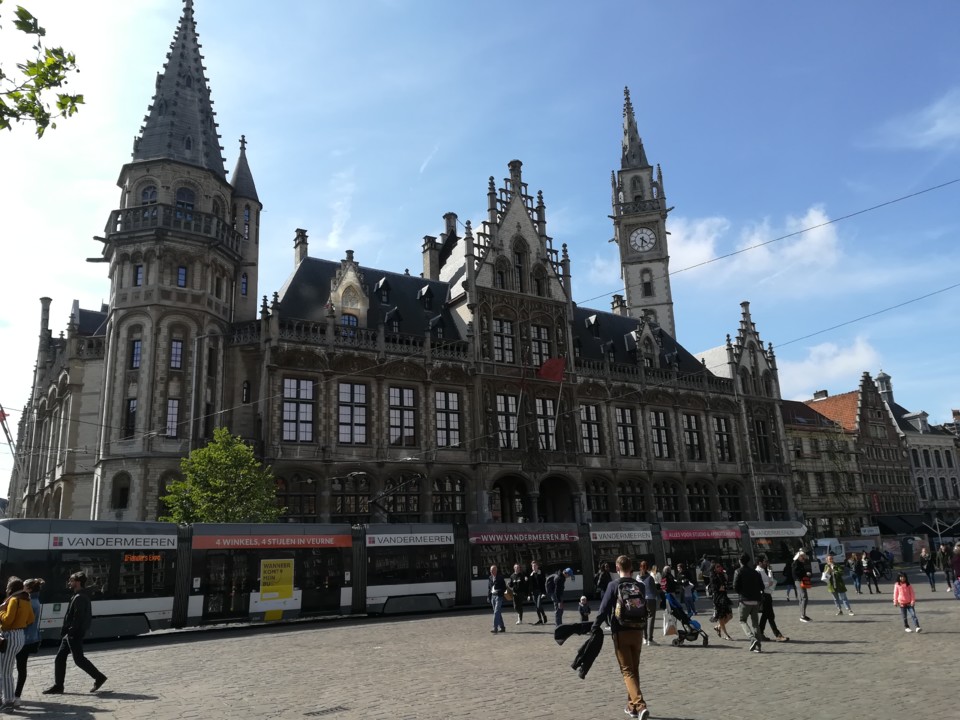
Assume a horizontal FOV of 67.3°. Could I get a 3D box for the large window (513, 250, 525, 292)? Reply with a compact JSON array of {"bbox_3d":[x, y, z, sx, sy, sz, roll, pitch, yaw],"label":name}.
[{"bbox_3d":[2.403,-5.485,44.721,0.850,2.847,0.300,7,-18,-32],"label":"large window"}]

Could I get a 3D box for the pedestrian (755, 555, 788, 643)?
[{"bbox_3d":[6.085,4.970,15.129,0.660,1.750,0.500,-7,-16,16],"label":"pedestrian"}]

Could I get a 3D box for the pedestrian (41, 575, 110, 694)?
[{"bbox_3d":[-6.203,4.206,11.173,0.820,1.770,0.520,-2,-15,-1],"label":"pedestrian"}]

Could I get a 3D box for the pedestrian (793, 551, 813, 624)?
[{"bbox_3d":[8.252,5.755,18.452,0.500,1.762,0.460,-11,-17,30],"label":"pedestrian"}]

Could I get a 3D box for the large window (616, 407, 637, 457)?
[{"bbox_3d":[11.172,5.524,54.825,1.769,3.581,0.300,7,-18,-34],"label":"large window"}]

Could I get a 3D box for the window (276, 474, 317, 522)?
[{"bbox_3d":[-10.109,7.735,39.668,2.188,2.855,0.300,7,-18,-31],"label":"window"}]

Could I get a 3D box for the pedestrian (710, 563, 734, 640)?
[{"bbox_3d":[5.290,5.251,15.711,0.550,1.610,0.450,-9,-16,21],"label":"pedestrian"}]

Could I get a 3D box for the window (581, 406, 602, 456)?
[{"bbox_3d":[8.068,5.035,52.261,1.700,3.720,0.300,7,-18,-31],"label":"window"}]

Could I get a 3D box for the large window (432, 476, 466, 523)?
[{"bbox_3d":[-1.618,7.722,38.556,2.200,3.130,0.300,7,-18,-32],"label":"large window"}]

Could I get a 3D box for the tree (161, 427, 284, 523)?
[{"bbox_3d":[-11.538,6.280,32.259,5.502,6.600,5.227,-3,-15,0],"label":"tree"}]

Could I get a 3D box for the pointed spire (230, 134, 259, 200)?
[{"bbox_3d":[-15.329,-12.429,46.553,2.100,4.601,2.100,7,-18,-34],"label":"pointed spire"}]

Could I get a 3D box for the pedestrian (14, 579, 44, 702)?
[{"bbox_3d":[-6.686,4.173,10.725,0.450,1.720,0.460,-4,-15,5],"label":"pedestrian"}]

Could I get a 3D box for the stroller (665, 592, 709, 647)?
[{"bbox_3d":[4.247,5.329,14.836,0.820,1.040,0.450,-10,-17,24],"label":"stroller"}]

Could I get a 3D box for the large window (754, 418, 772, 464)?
[{"bbox_3d":[25.457,7.367,64.518,1.647,3.830,0.300,7,-18,-34],"label":"large window"}]

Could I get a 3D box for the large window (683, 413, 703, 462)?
[{"bbox_3d":[14.738,5.341,50.018,1.550,3.402,0.300,7,-18,-32],"label":"large window"}]

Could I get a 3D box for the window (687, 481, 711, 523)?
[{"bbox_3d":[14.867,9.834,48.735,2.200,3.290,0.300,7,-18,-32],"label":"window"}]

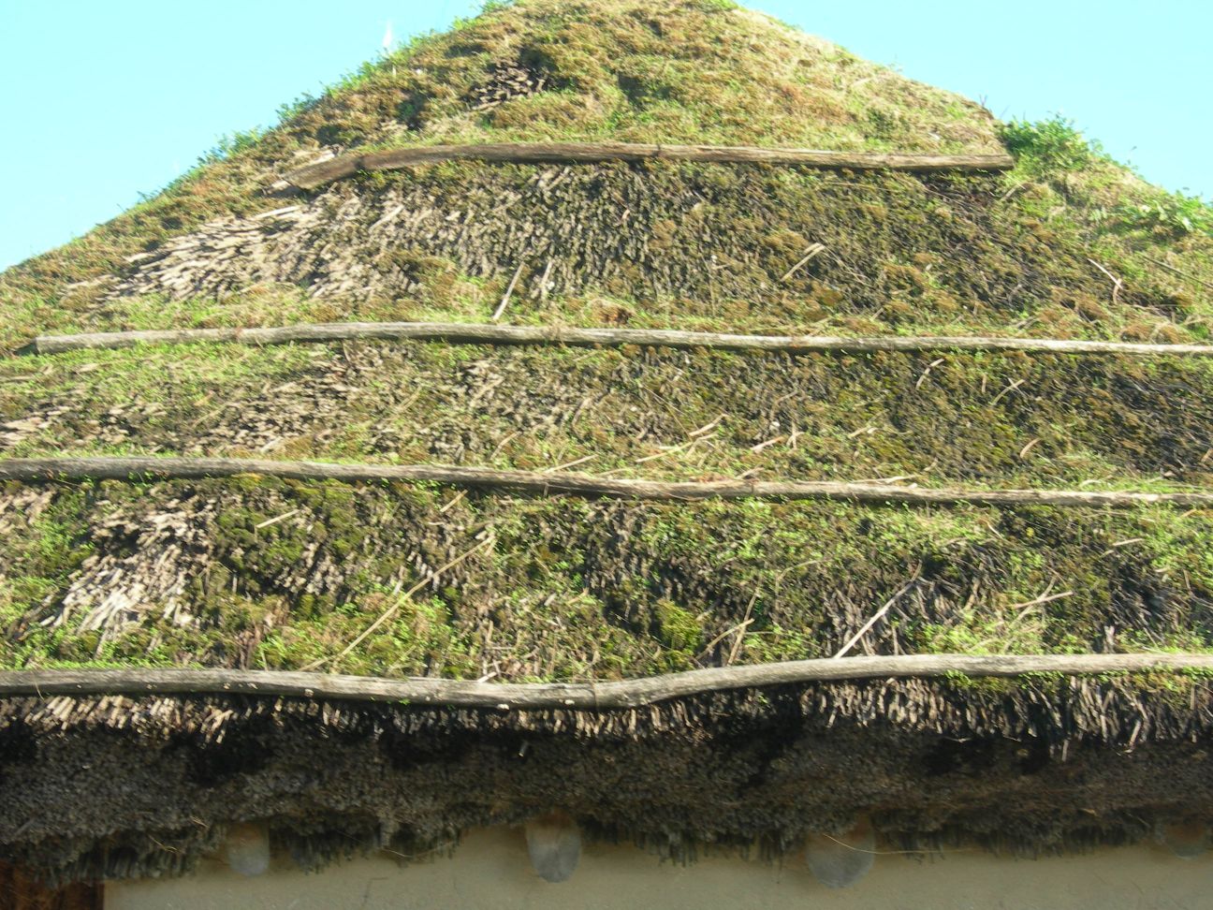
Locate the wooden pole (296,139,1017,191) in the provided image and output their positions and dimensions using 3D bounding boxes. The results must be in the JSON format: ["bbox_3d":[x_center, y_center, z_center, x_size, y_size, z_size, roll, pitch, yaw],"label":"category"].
[{"bbox_3d":[0.126,-0.850,9.400,2.145,0.110,0.120,-2,-10,-4],"label":"wooden pole"}]

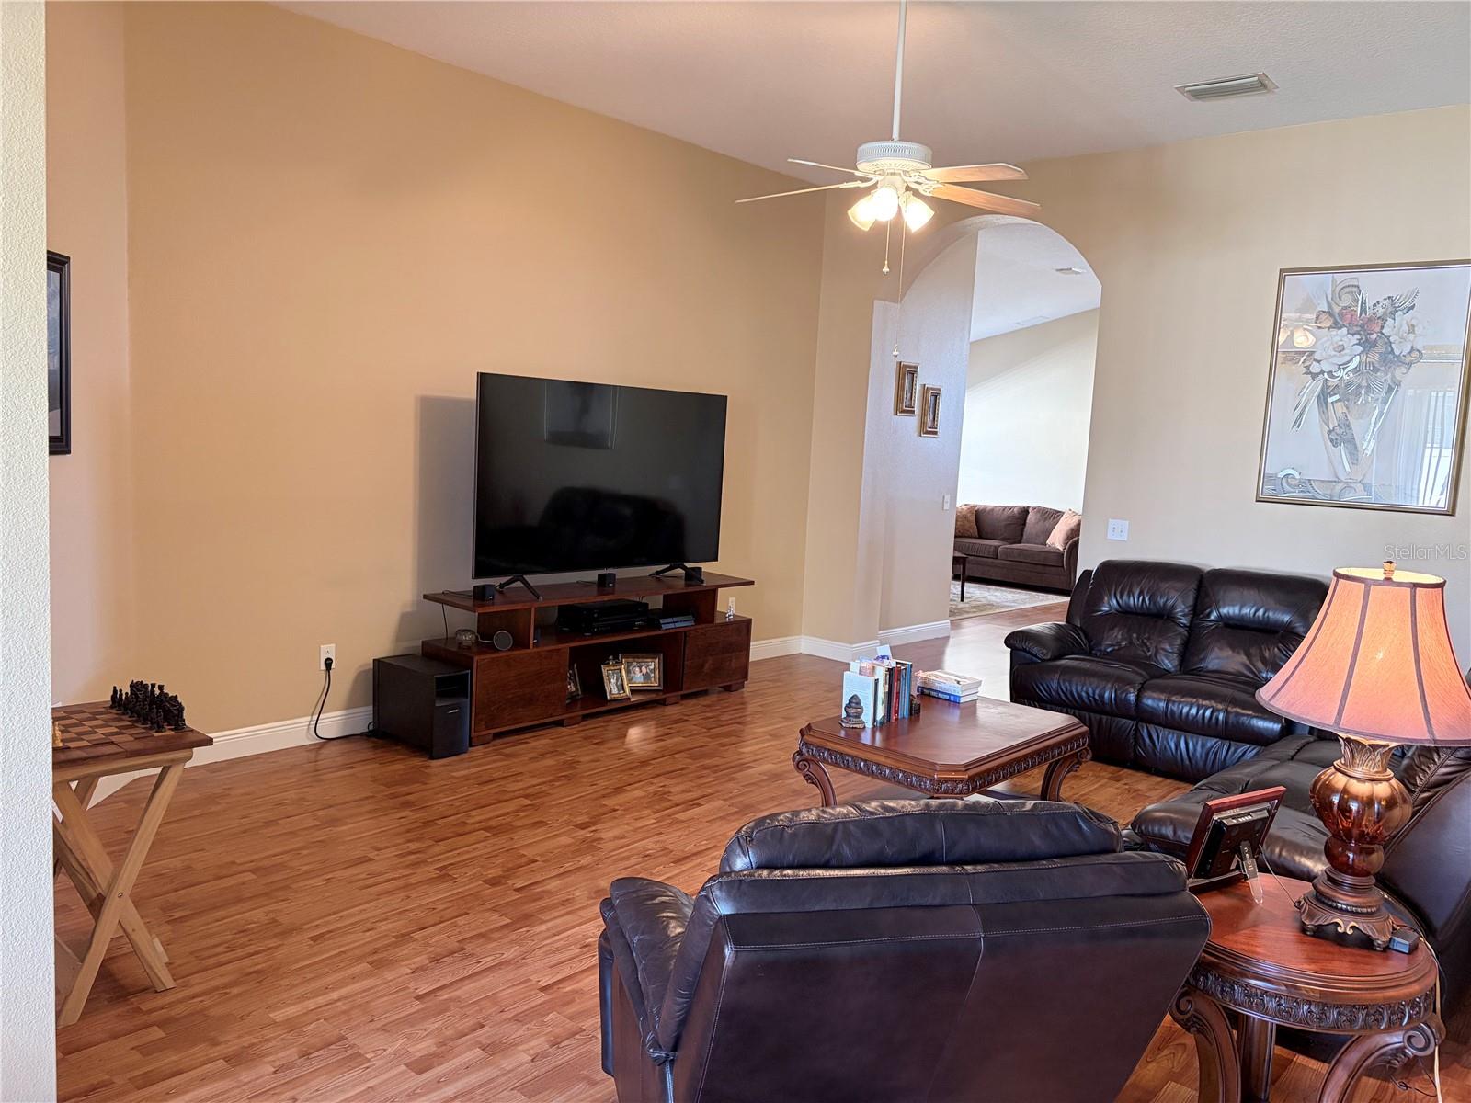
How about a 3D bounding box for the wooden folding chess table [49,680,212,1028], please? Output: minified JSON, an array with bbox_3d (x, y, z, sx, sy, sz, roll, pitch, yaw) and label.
[{"bbox_3d":[-1.749,0.816,3.001,0.554,0.690,0.429,8,8,41],"label":"wooden folding chess table"}]

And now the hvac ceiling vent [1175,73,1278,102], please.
[{"bbox_3d":[2.314,-2.176,5.209,0.406,0.025,0.262,8,8,41],"label":"hvac ceiling vent"}]

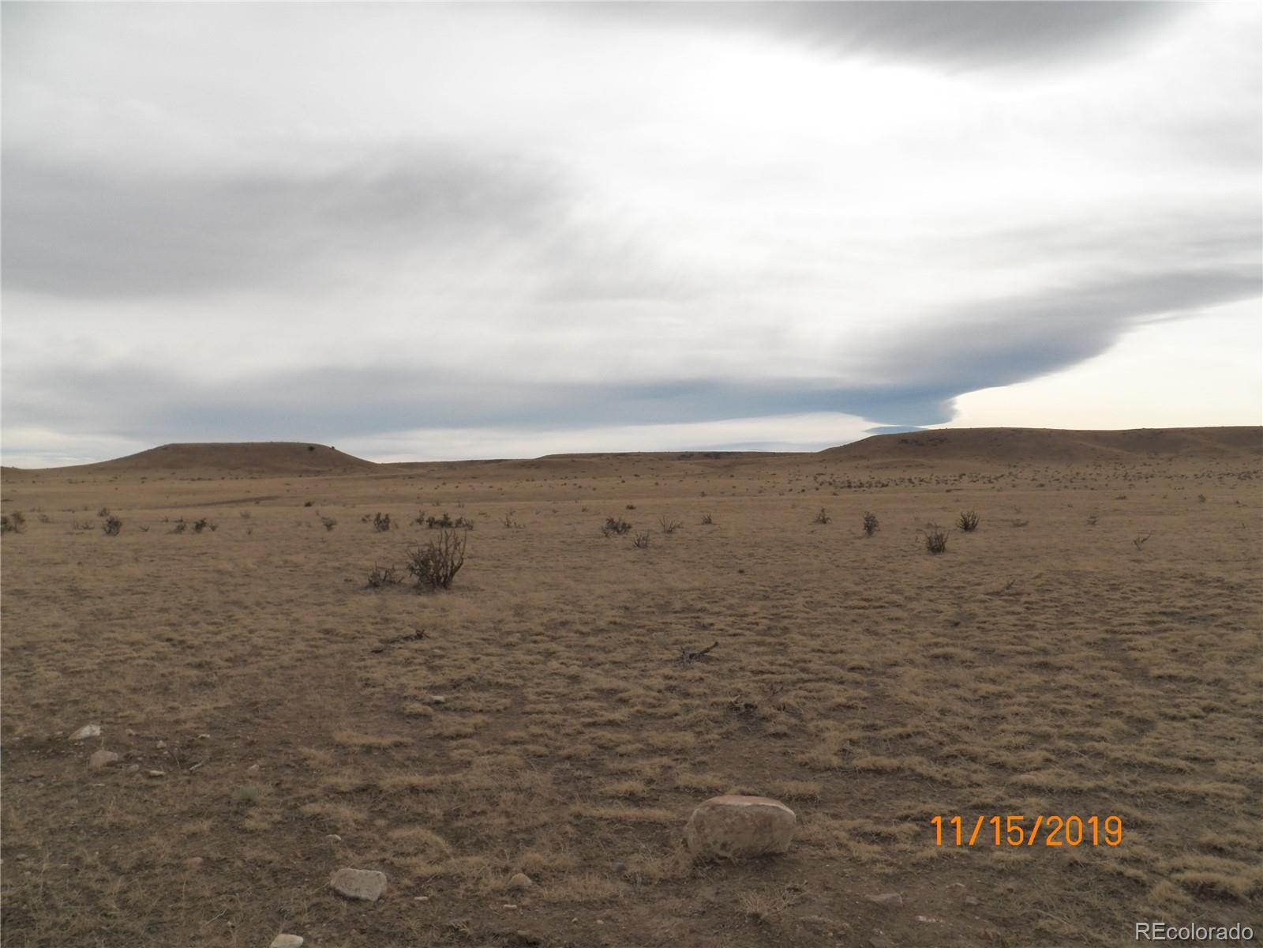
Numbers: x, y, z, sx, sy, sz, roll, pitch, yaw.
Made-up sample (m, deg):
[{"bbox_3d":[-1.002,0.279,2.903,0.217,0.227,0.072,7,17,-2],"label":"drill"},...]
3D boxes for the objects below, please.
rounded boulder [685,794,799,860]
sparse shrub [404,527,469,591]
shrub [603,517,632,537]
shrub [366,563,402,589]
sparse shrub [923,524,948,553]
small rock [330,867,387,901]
[{"bbox_3d":[0.459,1.465,4.340,0.460,0.240,0.280,0,0,0],"label":"rounded boulder"},{"bbox_3d":[-2.648,1.143,13.850,0.840,0.820,0.750,0,0,0],"label":"sparse shrub"},{"bbox_3d":[-0.333,1.267,24.600,0.690,0.500,0.580,0,0,0],"label":"shrub"},{"bbox_3d":[-3.387,1.383,14.000,0.480,0.340,0.420,0,0,0],"label":"shrub"},{"bbox_3d":[5.920,1.258,19.900,0.480,0.550,0.460,0,0,0],"label":"sparse shrub"},{"bbox_3d":[-1.036,1.539,3.880,0.205,0.095,0.160,0,0,0],"label":"small rock"}]

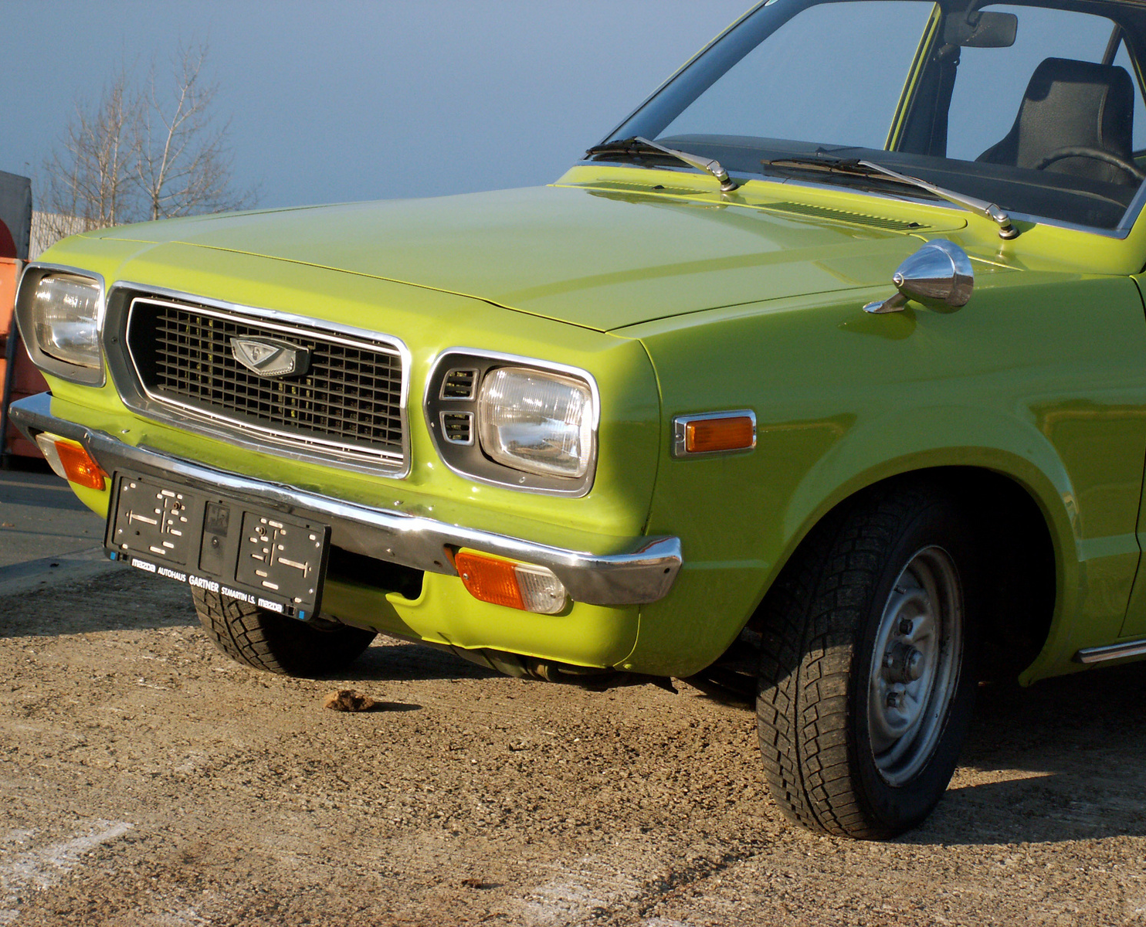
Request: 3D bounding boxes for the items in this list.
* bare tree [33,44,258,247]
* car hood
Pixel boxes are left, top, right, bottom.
[{"bbox_3d":[-8.814,-5.024,66.000,4.600,7.400,4.400,3,4,0],"label":"bare tree"},{"bbox_3d":[-0.057,-0.354,5.099,0.930,0.110,1.250,-6,13,-43],"label":"car hood"}]

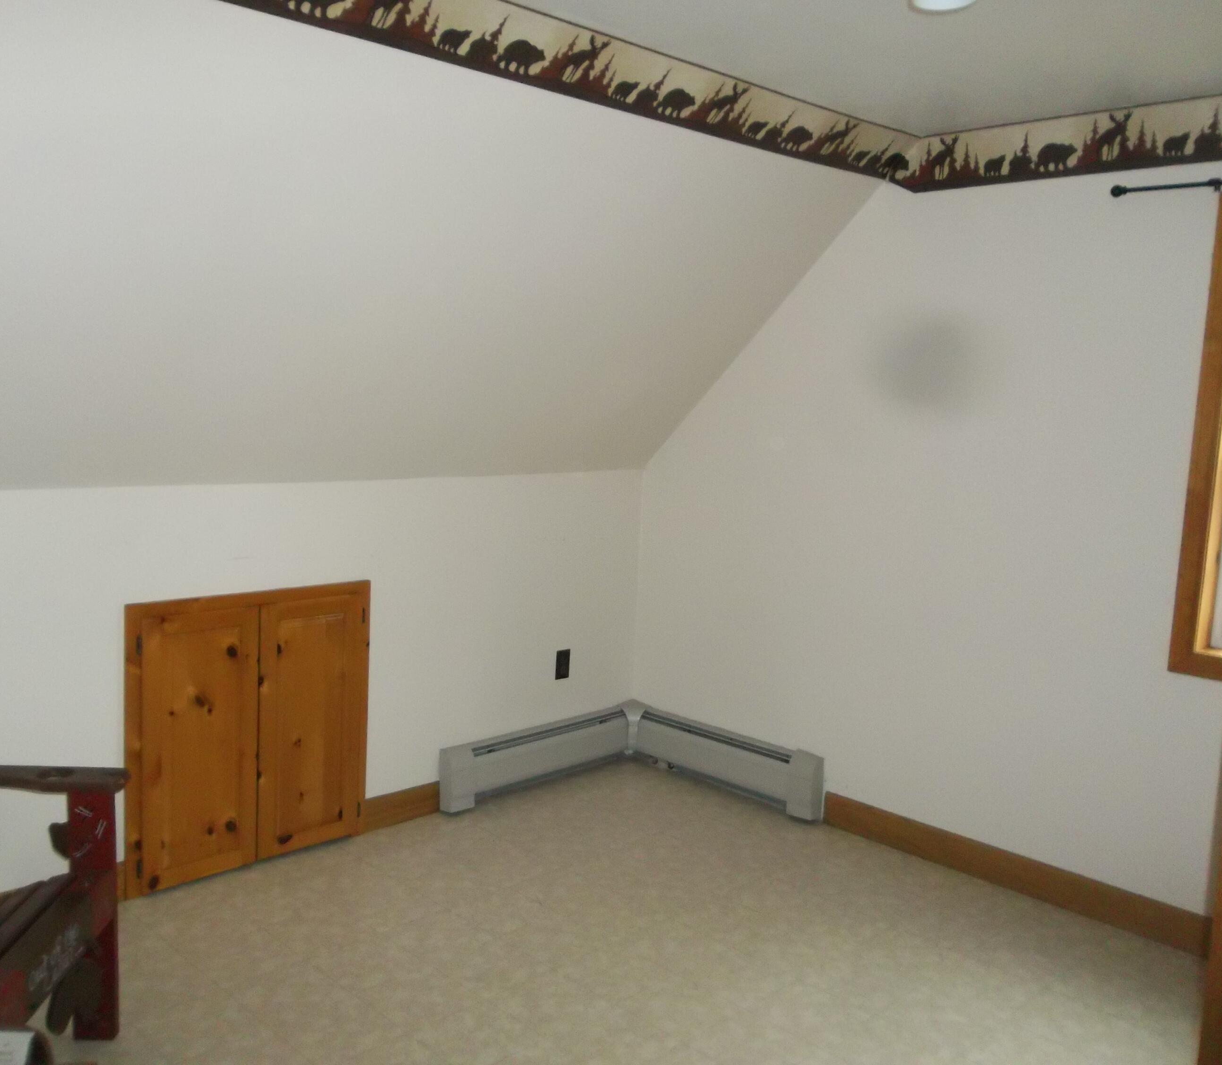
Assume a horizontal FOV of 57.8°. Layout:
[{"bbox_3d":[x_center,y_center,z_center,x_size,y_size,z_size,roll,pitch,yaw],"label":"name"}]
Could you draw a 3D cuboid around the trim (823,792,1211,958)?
[{"bbox_3d":[1.297,1.103,3.651,1.378,0.124,0.018,9,10,44],"label":"trim"}]

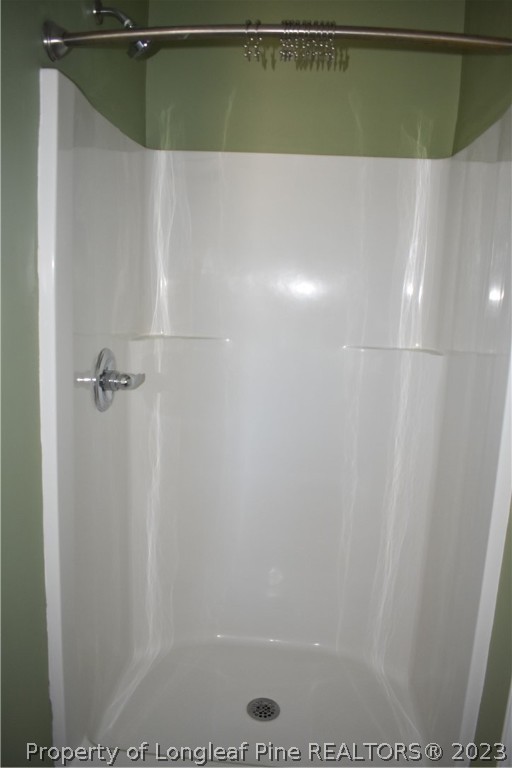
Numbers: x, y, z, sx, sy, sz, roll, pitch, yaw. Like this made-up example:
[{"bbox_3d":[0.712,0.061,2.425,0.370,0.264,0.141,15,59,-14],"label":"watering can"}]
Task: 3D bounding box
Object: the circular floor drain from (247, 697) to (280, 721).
[{"bbox_3d":[0.026,1.089,1.925,0.110,0.012,0.110,2,10,0],"label":"circular floor drain"}]

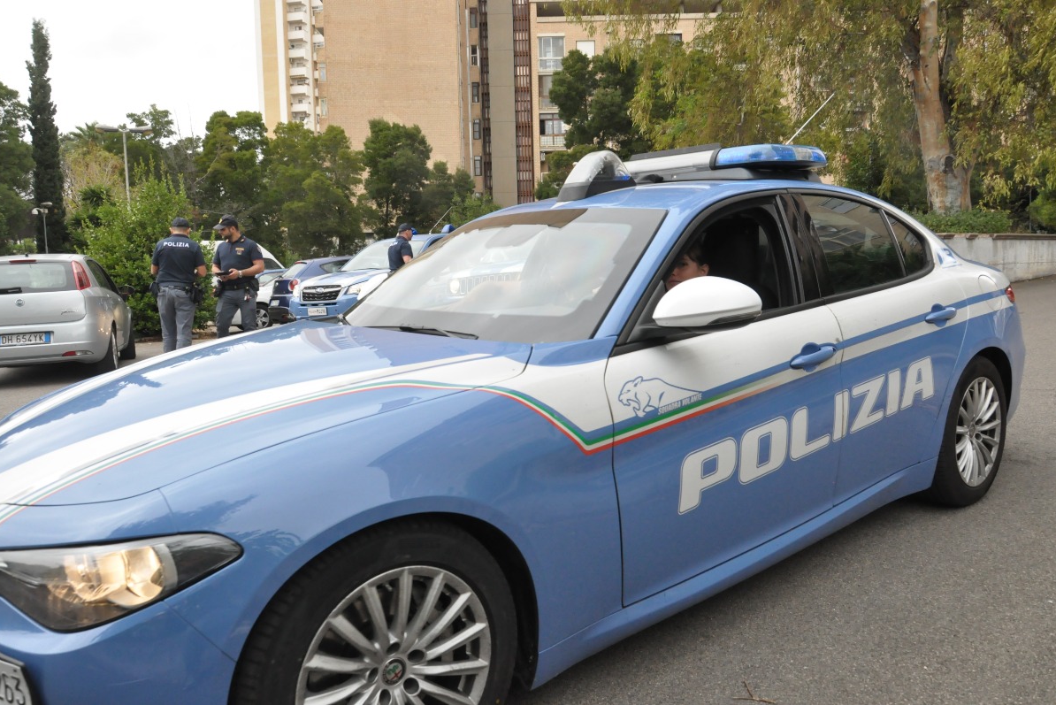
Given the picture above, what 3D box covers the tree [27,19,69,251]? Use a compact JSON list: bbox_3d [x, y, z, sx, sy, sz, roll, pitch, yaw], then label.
[{"bbox_3d":[-24.744,-10.399,41.000,2.300,13.600,2.300,-2,5,0],"label":"tree"}]

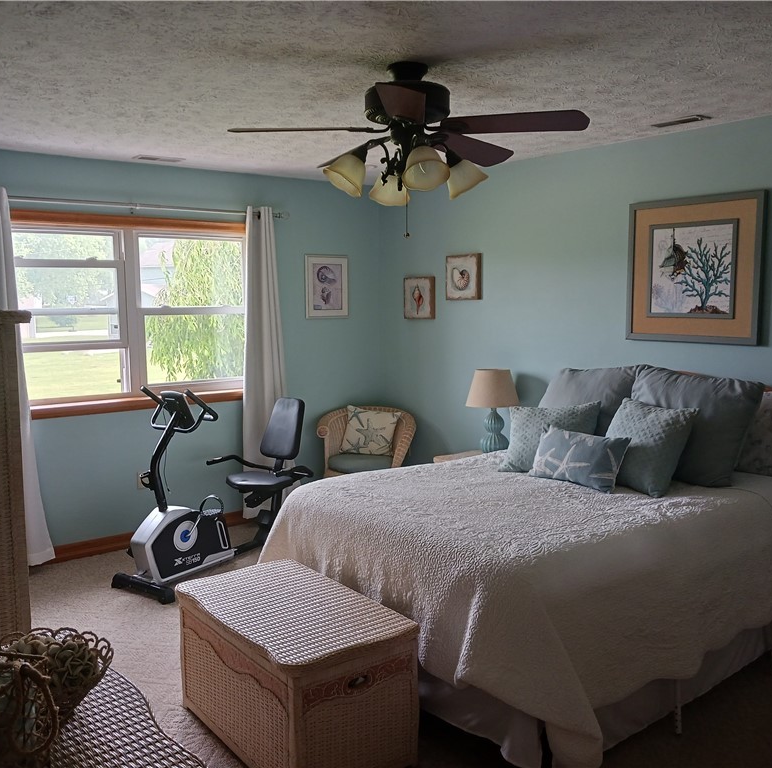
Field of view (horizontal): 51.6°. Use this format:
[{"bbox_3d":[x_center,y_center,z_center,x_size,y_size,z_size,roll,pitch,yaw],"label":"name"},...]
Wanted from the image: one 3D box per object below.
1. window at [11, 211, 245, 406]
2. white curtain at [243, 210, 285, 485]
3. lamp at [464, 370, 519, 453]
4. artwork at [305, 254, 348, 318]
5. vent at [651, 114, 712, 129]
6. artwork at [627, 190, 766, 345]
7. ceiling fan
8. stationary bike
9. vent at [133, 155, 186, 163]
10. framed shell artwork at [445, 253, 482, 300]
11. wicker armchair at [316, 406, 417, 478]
[{"bbox_3d":[-1.566,-0.431,5.015,1.700,1.215,0.120,-5,8,-37],"label":"window"},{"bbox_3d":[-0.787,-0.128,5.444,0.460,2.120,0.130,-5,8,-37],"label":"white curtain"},{"bbox_3d":[0.670,0.192,4.951,0.330,0.560,0.330,0,6,0],"label":"lamp"},{"bbox_3d":[-0.413,-0.697,5.757,0.365,0.453,0.025,-5,8,-37],"label":"artwork"},{"bbox_3d":[1.417,-1.255,3.844,0.115,0.020,0.280,-5,8,-37],"label":"vent"},{"bbox_3d":[1.546,-0.573,4.056,0.035,0.725,0.742,-5,8,-37],"label":"artwork"},{"bbox_3d":[0.081,-0.912,2.902,1.320,0.480,1.270,0,7,4],"label":"ceiling fan"},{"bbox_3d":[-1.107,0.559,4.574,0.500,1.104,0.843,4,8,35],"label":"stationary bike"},{"bbox_3d":[-1.366,-1.347,4.815,0.290,0.020,0.135,-5,8,-37],"label":"vent"},{"bbox_3d":[0.525,-0.717,5.382,0.045,0.301,0.301,-5,8,-37],"label":"framed shell artwork"},{"bbox_3d":[-0.117,0.597,5.516,0.700,0.820,0.660,3,7,26],"label":"wicker armchair"}]

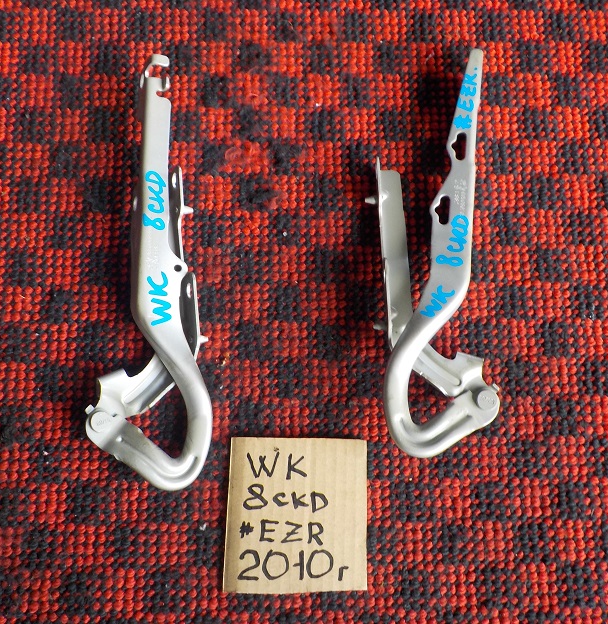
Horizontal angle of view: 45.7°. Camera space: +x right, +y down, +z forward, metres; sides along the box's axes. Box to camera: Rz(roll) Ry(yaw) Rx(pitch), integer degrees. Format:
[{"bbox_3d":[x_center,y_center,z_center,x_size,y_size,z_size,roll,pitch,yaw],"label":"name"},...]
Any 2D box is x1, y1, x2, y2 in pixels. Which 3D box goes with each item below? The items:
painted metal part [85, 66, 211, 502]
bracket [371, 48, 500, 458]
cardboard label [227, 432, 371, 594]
[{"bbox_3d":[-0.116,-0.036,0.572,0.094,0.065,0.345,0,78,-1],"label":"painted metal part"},{"bbox_3d":[0.101,-0.051,0.580,0.093,0.065,0.331,0,78,-1],"label":"bracket"},{"bbox_3d":[-0.005,0.157,0.563,0.109,0.004,0.115,2,78,-1],"label":"cardboard label"}]

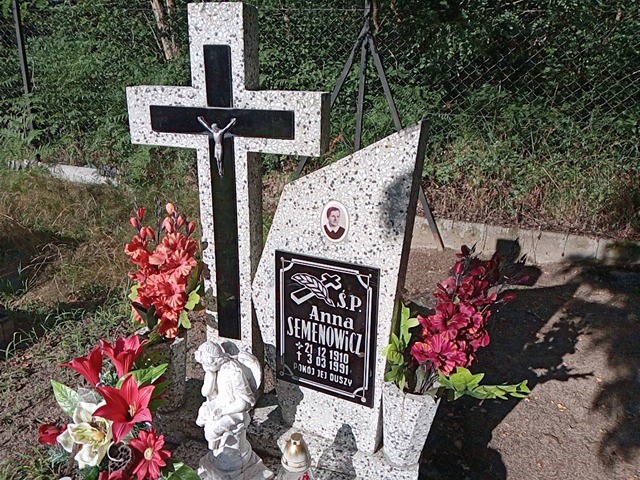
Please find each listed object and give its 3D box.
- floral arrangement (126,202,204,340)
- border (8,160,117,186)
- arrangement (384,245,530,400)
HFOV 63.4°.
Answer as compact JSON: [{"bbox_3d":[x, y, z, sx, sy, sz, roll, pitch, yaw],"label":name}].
[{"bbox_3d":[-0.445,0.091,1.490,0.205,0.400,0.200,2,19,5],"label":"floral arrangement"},{"bbox_3d":[-2.313,-0.593,4.650,1.250,0.160,0.140,9,21,22],"label":"border"},{"bbox_3d":[0.356,0.207,1.350,0.360,0.385,0.270,9,21,22],"label":"arrangement"}]

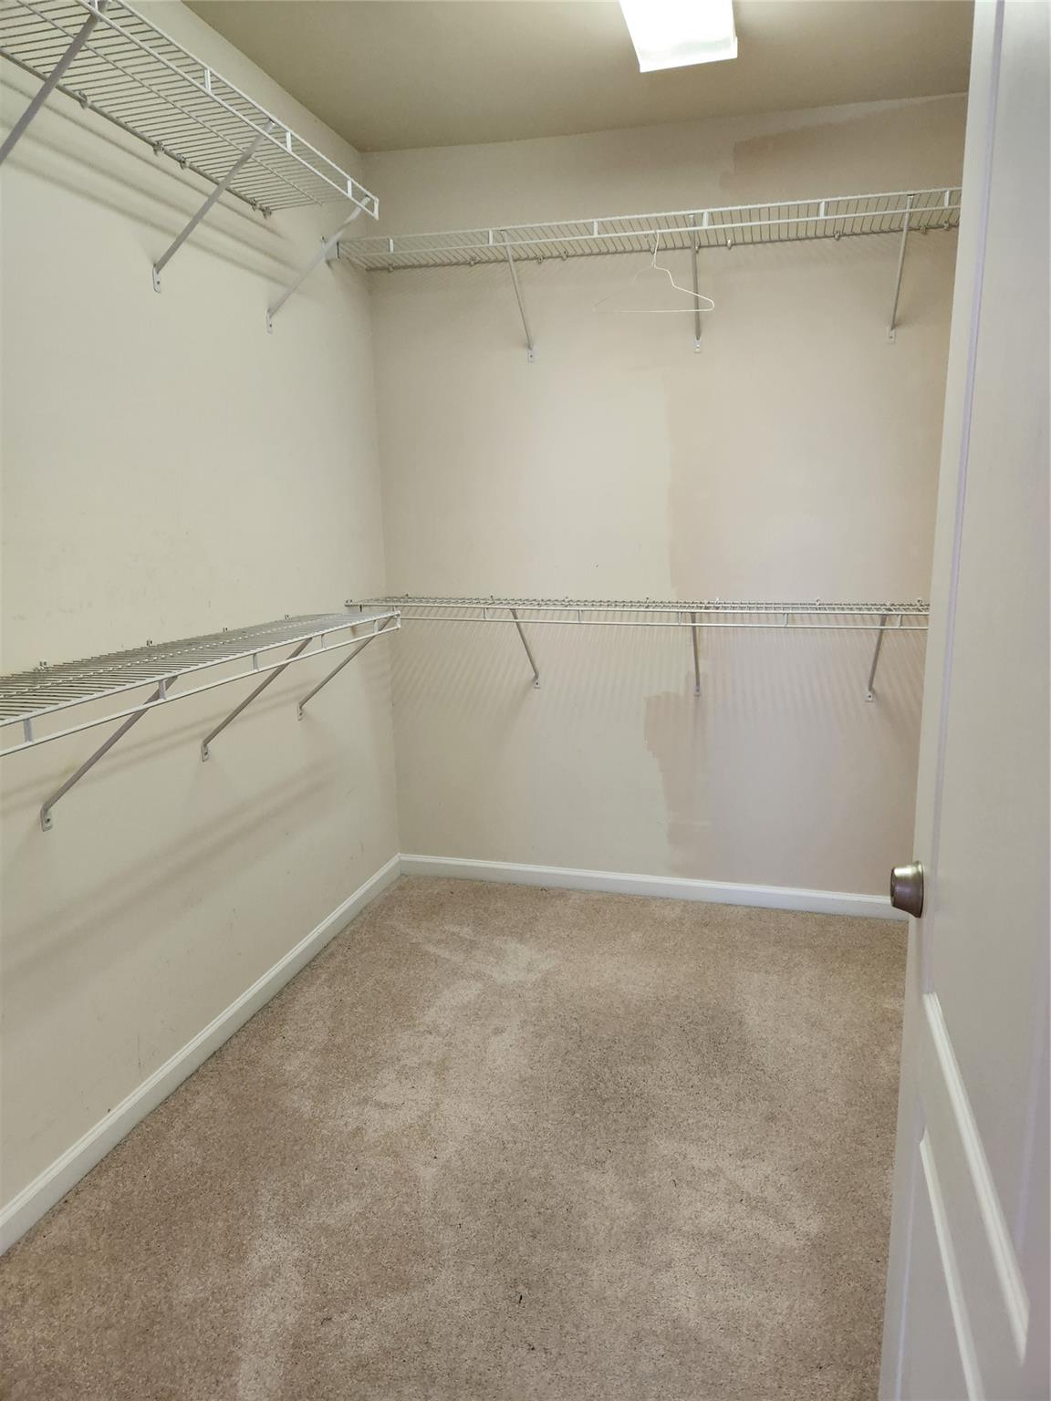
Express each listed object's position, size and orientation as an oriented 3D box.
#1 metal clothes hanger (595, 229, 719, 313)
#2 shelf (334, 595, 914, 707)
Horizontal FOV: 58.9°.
[{"bbox_3d":[0.358,-1.180,2.559,0.383,0.212,0.015,15,18,33],"label":"metal clothes hanger"},{"bbox_3d":[0.431,-0.147,2.941,2.010,0.317,0.322,2,12,14],"label":"shelf"}]

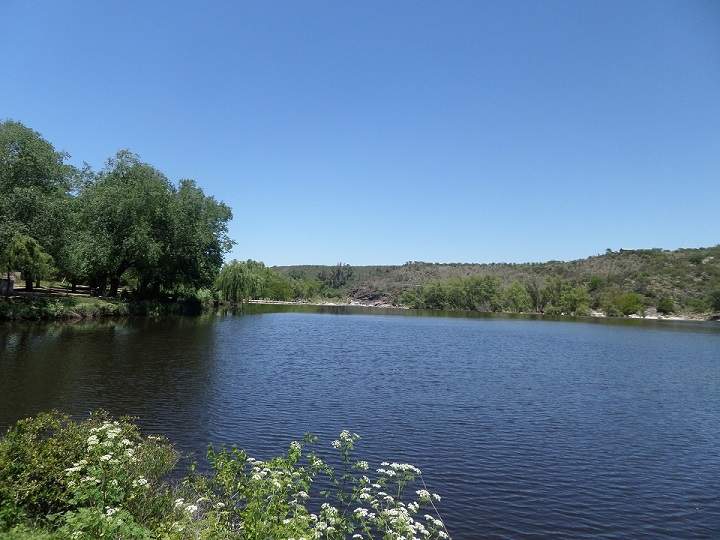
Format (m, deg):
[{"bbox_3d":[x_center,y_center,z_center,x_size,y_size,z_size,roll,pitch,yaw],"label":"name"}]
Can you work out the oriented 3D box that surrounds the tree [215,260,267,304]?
[{"bbox_3d":[-19.869,2.078,83.000,8.600,7.400,8.000,1,-2,-13],"label":"tree"}]

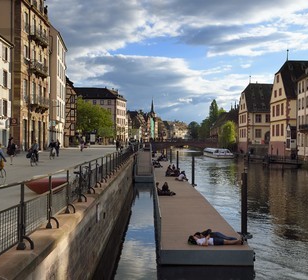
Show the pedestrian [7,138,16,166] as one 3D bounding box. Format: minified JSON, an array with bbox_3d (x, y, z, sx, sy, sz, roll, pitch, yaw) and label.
[{"bbox_3d":[-8.731,0.693,27.200,0.480,1.700,0.500,0,0,-30],"label":"pedestrian"}]

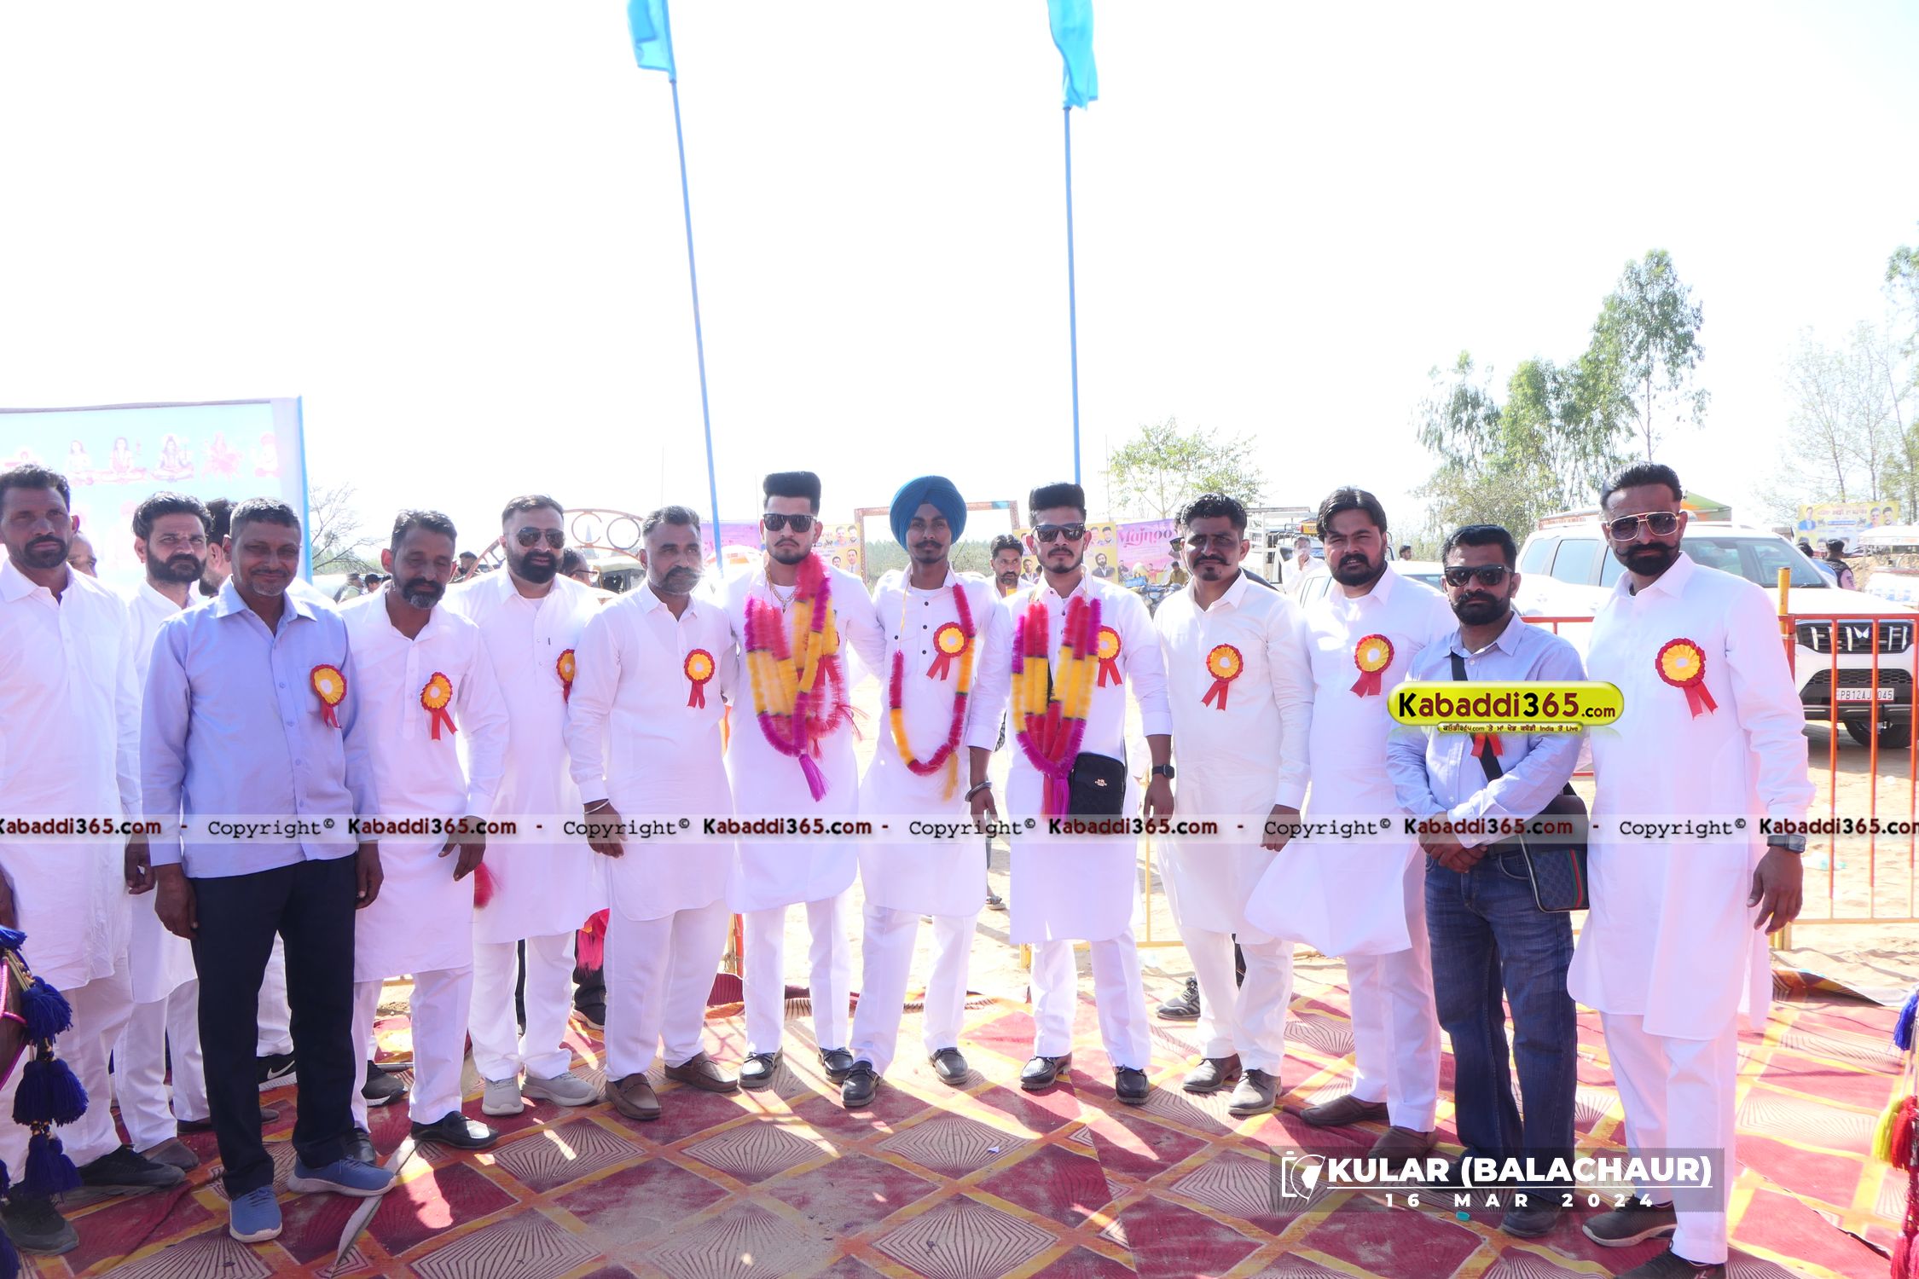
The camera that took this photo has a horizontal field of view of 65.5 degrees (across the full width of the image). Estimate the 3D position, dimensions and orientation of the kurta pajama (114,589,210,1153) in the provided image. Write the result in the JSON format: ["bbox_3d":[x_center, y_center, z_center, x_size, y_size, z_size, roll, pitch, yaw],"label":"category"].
[{"bbox_3d":[-2.138,0.575,4.050,0.510,1.480,0.360,-1,0,-35],"label":"kurta pajama"}]

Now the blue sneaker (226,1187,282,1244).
[{"bbox_3d":[-1.725,1.369,3.656,0.110,0.110,0.285,-2,3,-24],"label":"blue sneaker"}]

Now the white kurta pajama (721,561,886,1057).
[{"bbox_3d":[-0.492,0.535,4.600,0.560,1.490,0.340,0,0,-2],"label":"white kurta pajama"}]

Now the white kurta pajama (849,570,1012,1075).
[{"bbox_3d":[-0.098,0.558,4.520,0.520,1.490,0.330,-1,3,0],"label":"white kurta pajama"}]

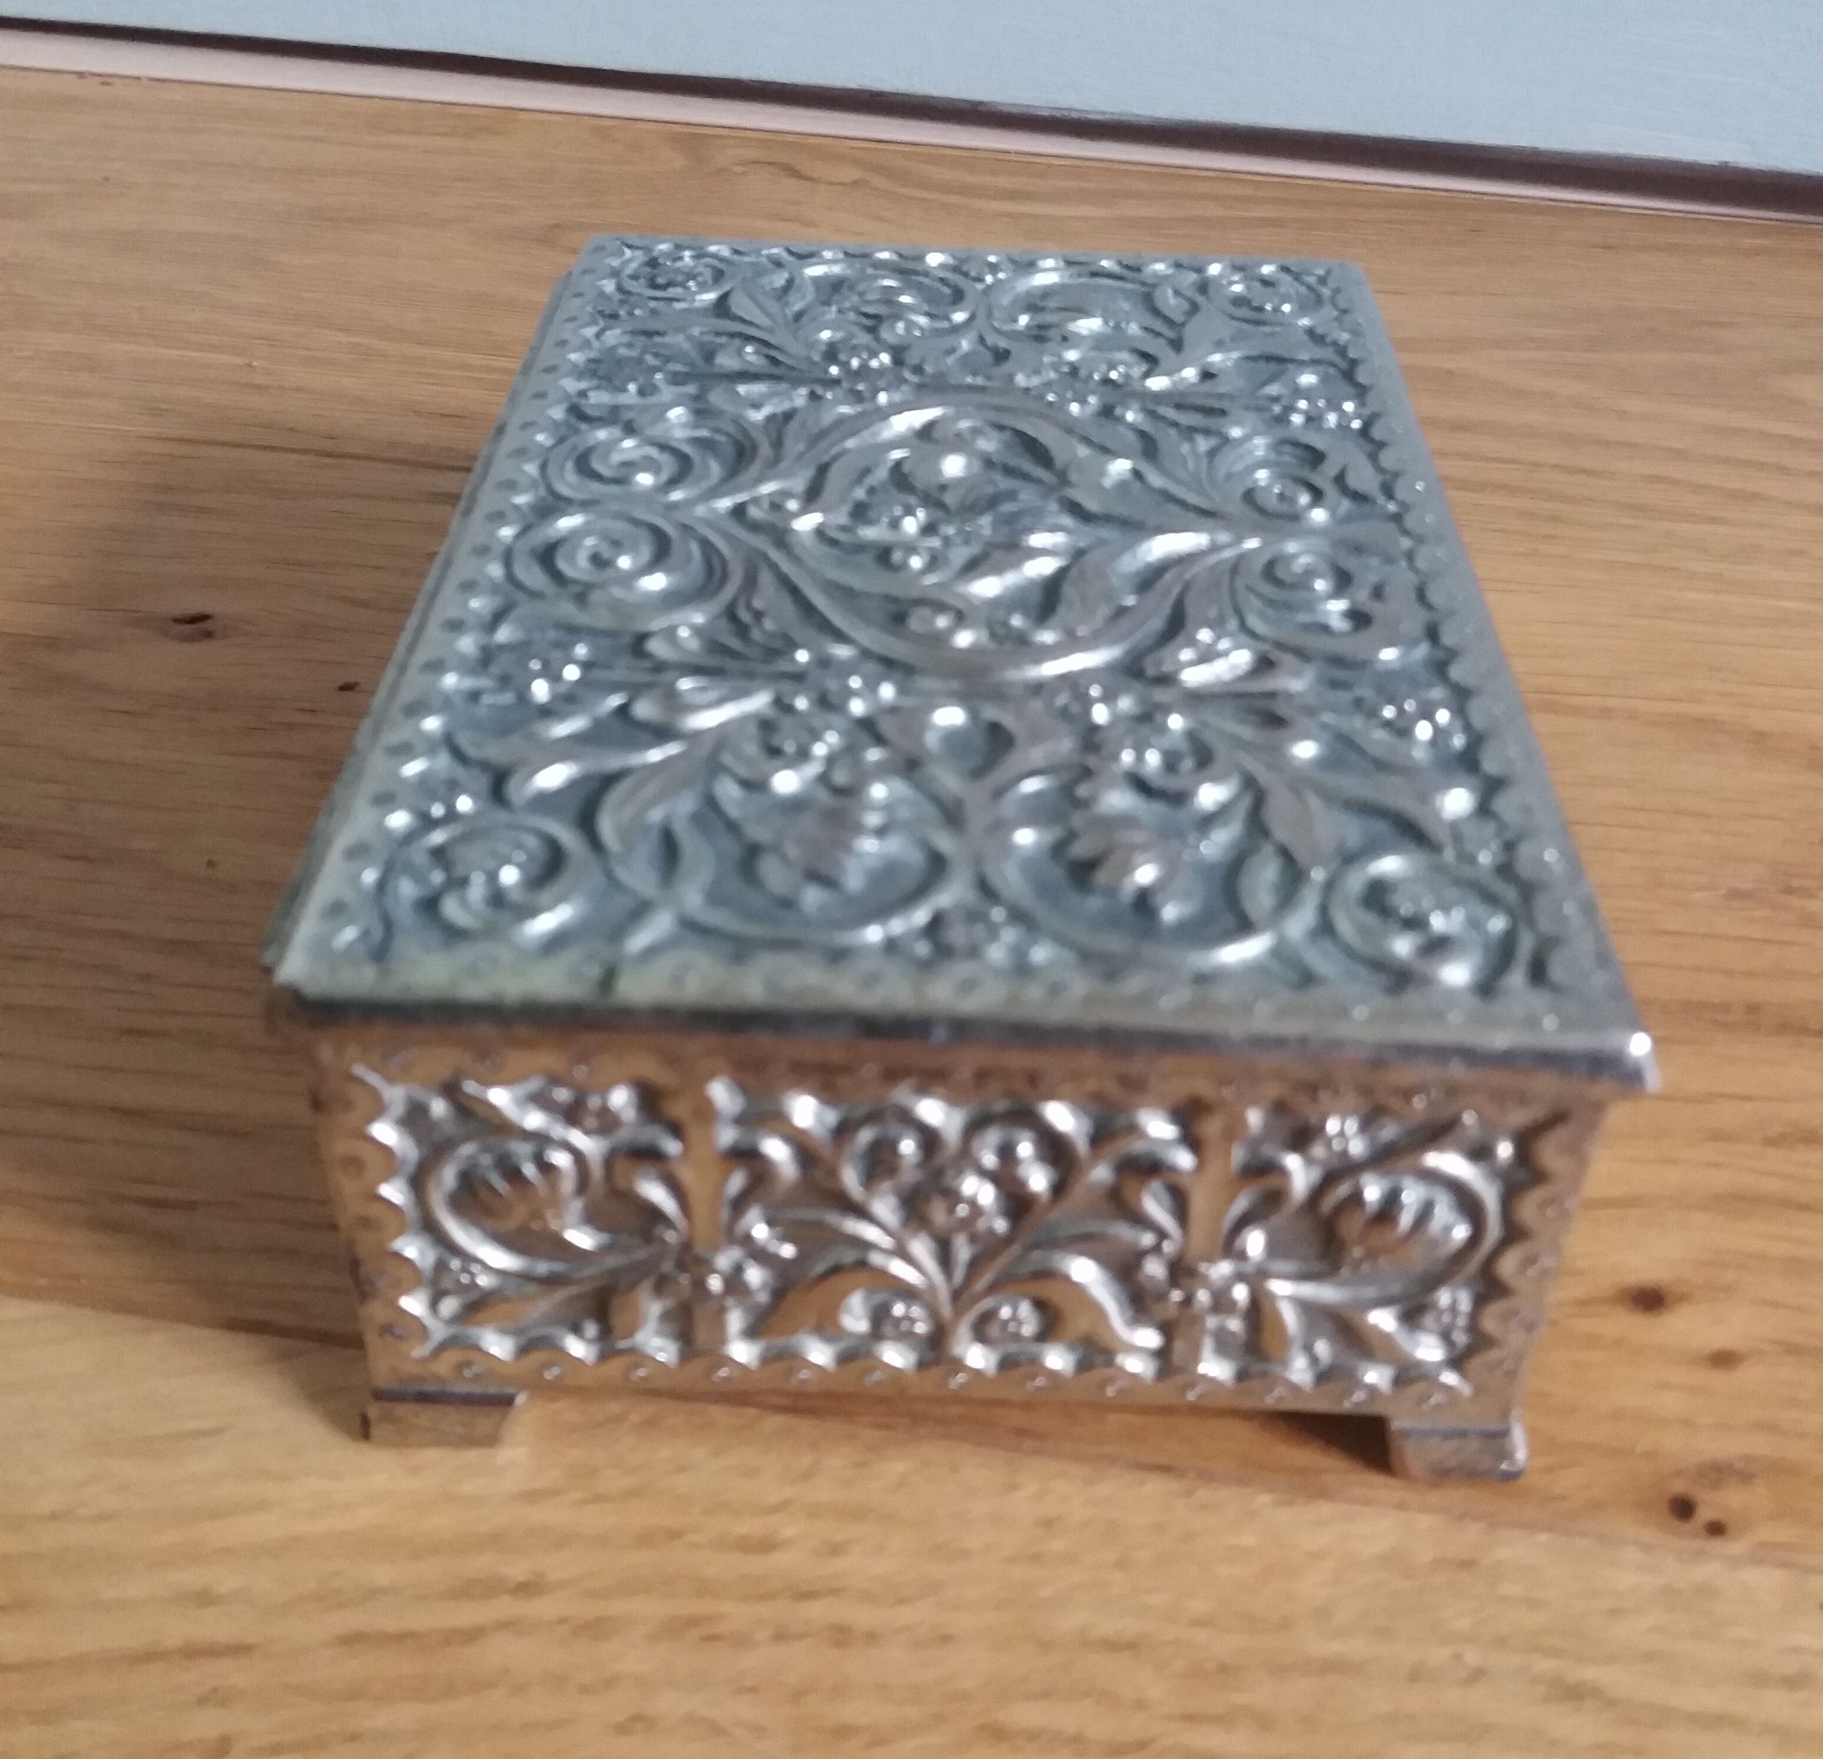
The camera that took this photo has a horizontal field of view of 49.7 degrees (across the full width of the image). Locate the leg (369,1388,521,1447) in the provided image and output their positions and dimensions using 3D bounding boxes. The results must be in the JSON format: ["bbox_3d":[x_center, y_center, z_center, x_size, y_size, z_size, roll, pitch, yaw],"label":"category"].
[{"bbox_3d":[-0.045,0.048,0.196,0.015,0.008,0.014,2,40,1],"label":"leg"}]

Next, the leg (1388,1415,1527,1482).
[{"bbox_3d":[0.053,0.051,0.195,0.014,0.008,0.014,2,40,1],"label":"leg"}]

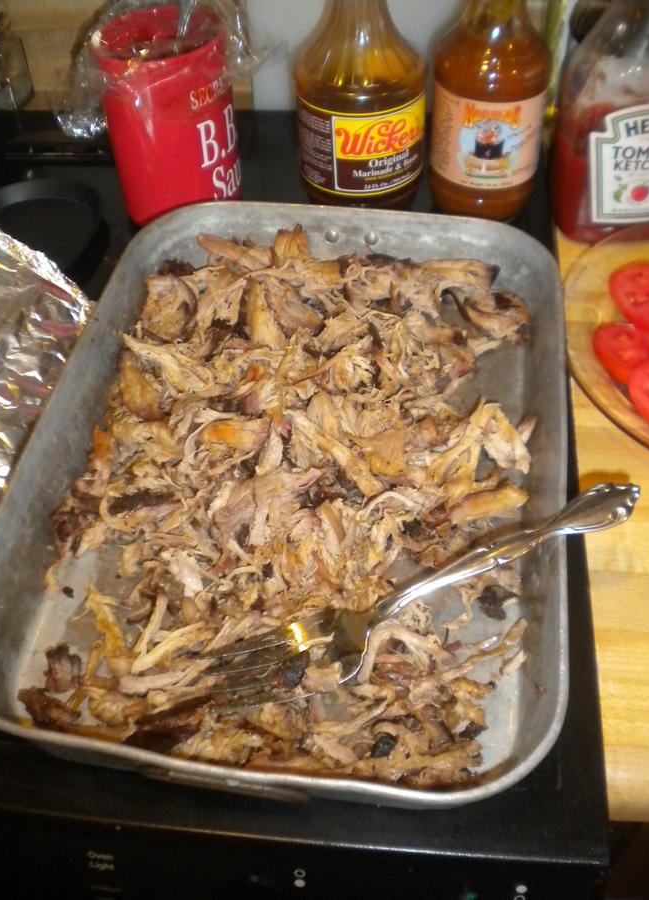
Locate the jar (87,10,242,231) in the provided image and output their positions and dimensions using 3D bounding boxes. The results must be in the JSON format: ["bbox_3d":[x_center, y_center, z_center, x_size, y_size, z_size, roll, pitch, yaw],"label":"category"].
[{"bbox_3d":[-0.107,-0.231,0.641,0.088,0.122,0.088,-2,47,2],"label":"jar"}]

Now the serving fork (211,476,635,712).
[{"bbox_3d":[0.043,0.060,0.376,0.192,0.024,0.036,-25,48,1],"label":"serving fork"}]

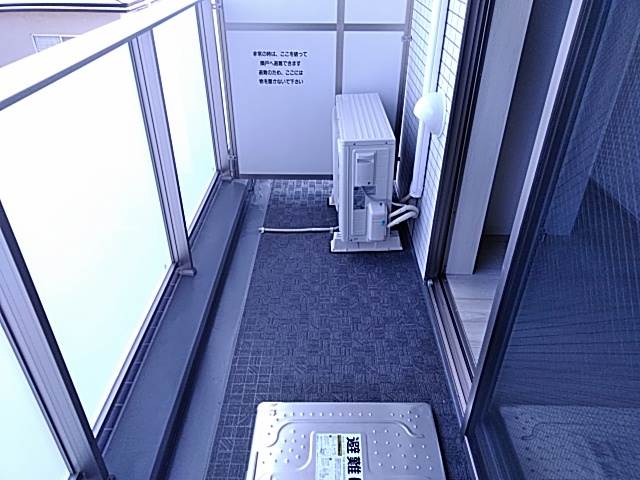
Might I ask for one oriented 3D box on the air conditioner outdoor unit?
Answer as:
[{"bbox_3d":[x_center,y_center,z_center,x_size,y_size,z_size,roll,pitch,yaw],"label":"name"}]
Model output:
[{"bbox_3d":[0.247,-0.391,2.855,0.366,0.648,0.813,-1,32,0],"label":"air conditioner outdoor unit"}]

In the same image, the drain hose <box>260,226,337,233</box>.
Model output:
[{"bbox_3d":[-0.126,-0.061,2.909,0.455,0.030,0.028,0,32,1],"label":"drain hose"}]

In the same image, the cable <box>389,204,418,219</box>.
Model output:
[{"bbox_3d":[0.430,-0.141,2.549,0.139,0.059,0.050,0,32,1],"label":"cable"}]

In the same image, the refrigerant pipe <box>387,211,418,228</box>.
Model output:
[{"bbox_3d":[0.430,-0.108,2.605,0.156,0.106,0.075,0,31,1],"label":"refrigerant pipe"}]

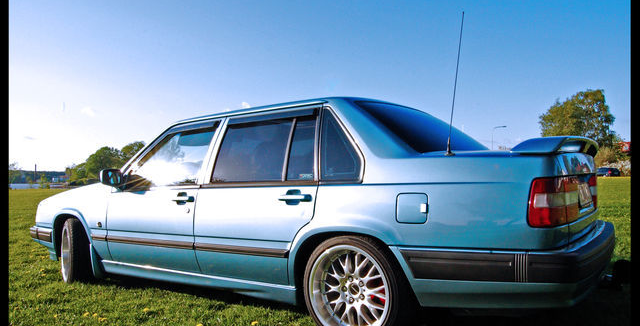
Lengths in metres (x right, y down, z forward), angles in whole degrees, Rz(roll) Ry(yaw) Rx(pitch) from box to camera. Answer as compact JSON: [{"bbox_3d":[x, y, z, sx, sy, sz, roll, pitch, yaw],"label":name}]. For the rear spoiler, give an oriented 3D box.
[{"bbox_3d":[1.368,-0.083,2.695,0.290,0.105,1.300,-3,-2,34],"label":"rear spoiler"}]

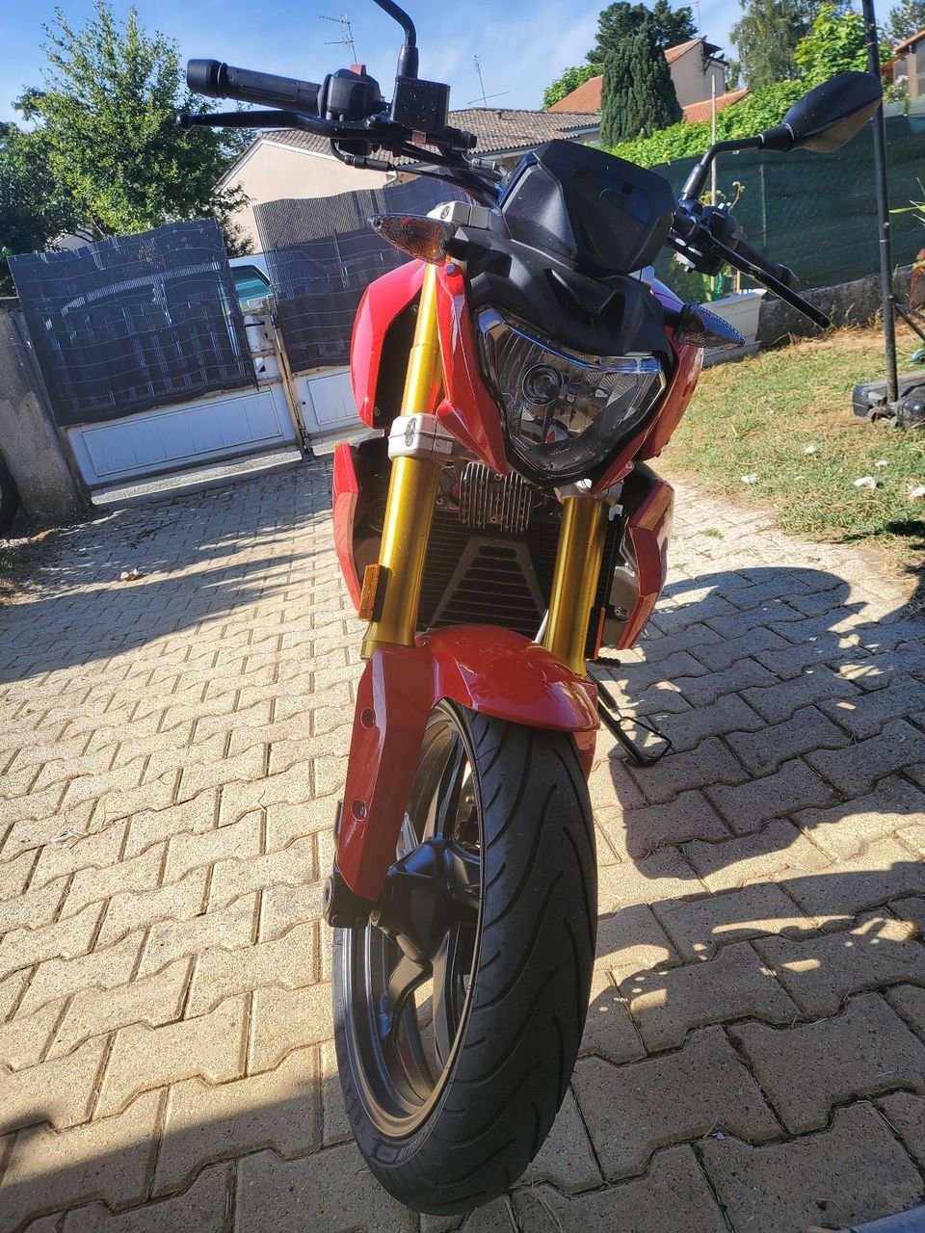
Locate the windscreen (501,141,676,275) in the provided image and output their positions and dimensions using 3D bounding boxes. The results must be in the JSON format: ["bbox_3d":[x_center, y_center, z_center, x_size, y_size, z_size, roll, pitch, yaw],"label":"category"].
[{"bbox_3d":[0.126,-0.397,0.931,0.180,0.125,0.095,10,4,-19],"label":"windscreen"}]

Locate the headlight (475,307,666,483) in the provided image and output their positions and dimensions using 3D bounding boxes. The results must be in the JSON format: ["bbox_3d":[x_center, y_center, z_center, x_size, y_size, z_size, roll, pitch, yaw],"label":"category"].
[{"bbox_3d":[0.091,-0.210,0.940,0.210,0.155,0.115,10,10,-19],"label":"headlight"}]

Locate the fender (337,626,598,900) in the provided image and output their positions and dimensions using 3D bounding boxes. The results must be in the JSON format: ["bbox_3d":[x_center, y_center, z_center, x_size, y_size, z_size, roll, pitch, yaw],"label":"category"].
[{"bbox_3d":[0.008,0.136,0.996,0.250,0.290,0.290,10,22,-19],"label":"fender"}]

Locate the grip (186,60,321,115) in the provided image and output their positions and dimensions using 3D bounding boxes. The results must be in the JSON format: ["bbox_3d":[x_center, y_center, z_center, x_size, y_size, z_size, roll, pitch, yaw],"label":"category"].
[{"bbox_3d":[-0.236,-0.600,1.052,0.150,0.038,0.038,8,21,-3],"label":"grip"}]

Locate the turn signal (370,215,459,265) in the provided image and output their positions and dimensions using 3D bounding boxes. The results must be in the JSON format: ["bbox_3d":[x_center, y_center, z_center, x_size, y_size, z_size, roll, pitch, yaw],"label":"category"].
[{"bbox_3d":[-0.051,-0.372,0.902,0.090,0.045,0.048,10,22,-19],"label":"turn signal"}]

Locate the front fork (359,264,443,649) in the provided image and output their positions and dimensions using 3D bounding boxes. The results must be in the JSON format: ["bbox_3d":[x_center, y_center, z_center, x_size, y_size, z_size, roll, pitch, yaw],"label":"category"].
[{"bbox_3d":[-0.044,-0.182,1.003,0.060,0.460,0.060,10,-3,-19],"label":"front fork"}]

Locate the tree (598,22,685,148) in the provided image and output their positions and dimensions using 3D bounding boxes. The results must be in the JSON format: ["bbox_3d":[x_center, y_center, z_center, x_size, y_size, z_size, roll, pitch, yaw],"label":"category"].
[{"bbox_3d":[3.473,-8.702,17.387,1.500,4.300,1.500,-6,21,14],"label":"tree"}]

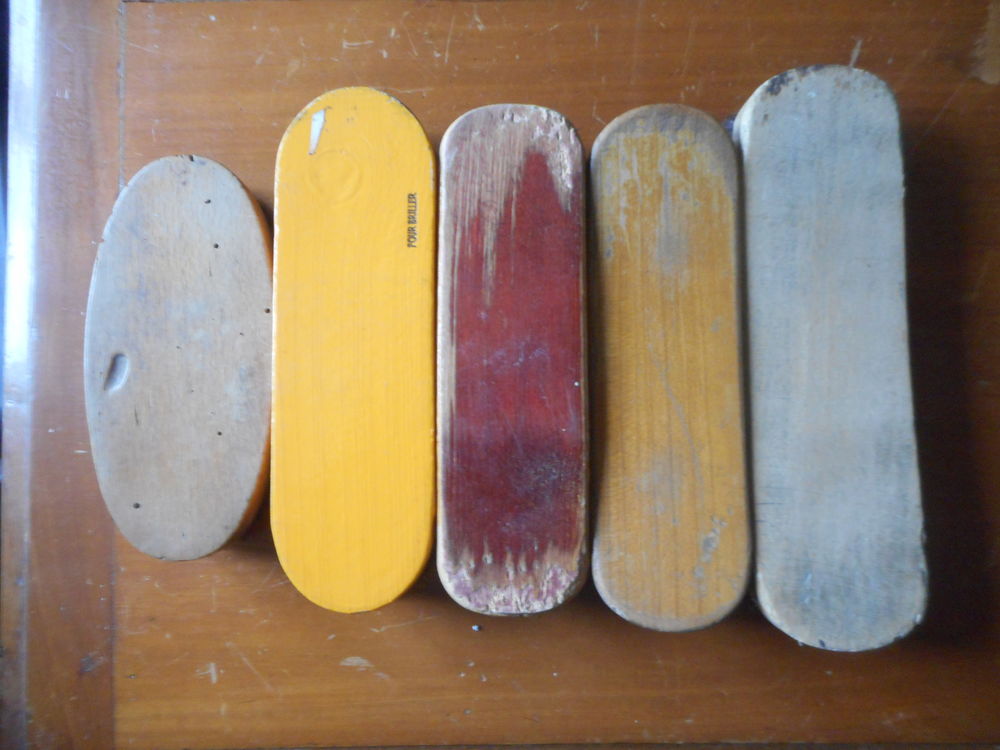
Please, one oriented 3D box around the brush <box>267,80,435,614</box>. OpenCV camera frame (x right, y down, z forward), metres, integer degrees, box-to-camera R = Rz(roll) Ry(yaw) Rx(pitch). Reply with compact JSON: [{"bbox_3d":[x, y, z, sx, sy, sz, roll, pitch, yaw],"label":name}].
[{"bbox_3d":[-0.050,-0.010,0.258,0.056,0.043,0.179,0,87,0],"label":"brush"}]

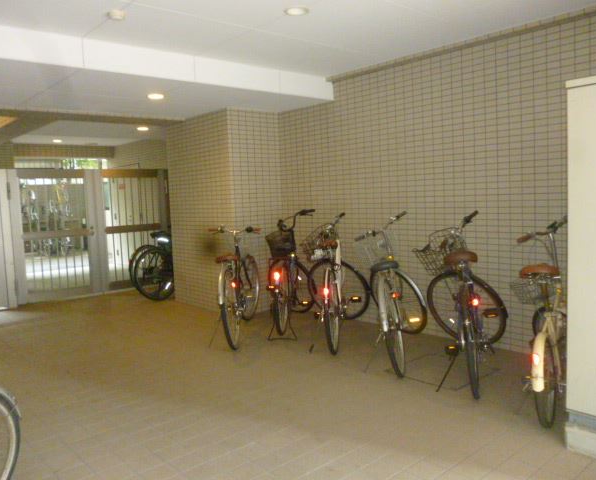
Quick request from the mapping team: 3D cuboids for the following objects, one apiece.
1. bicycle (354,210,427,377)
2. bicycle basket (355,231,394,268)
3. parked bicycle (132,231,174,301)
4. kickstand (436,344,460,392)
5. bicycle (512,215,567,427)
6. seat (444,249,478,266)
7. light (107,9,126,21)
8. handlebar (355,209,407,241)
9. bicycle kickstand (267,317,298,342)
[{"bbox_3d":[0.732,0.380,4.242,0.600,1.110,1.700,-1,5,15],"label":"bicycle"},{"bbox_3d":[0.728,0.087,4.652,0.330,0.250,0.280,-31,5,-28],"label":"bicycle basket"},{"bbox_3d":[-1.569,0.236,7.292,0.560,1.040,1.750,1,6,36],"label":"parked bicycle"},{"bbox_3d":[0.990,0.849,3.394,0.170,0.310,0.080,-1,6,19],"label":"kickstand"},{"bbox_3d":[1.557,0.427,3.237,0.580,1.130,1.480,1,6,35],"label":"bicycle"},{"bbox_3d":[1.109,0.125,3.446,0.210,0.105,0.260,-4,5,19],"label":"seat"},{"bbox_3d":[-1.117,-1.388,3.187,0.110,0.040,0.110,-7,7,-42],"label":"light"},{"bbox_3d":[0.742,-0.106,4.498,0.580,0.110,0.160,-31,5,-28],"label":"handlebar"},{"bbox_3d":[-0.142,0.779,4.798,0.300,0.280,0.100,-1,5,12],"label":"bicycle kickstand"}]

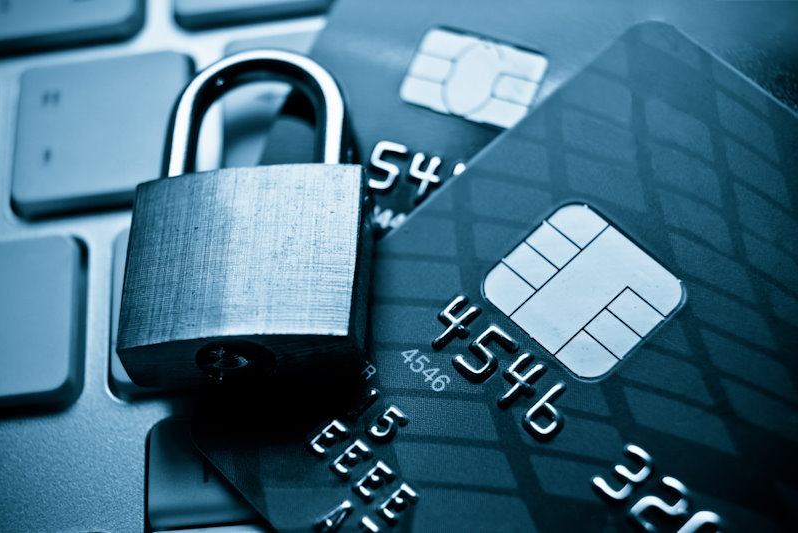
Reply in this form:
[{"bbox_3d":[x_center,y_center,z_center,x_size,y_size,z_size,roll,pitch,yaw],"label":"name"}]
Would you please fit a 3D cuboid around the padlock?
[{"bbox_3d":[-0.011,-0.005,0.147,0.018,0.008,0.030,-4,58,11],"label":"padlock"}]

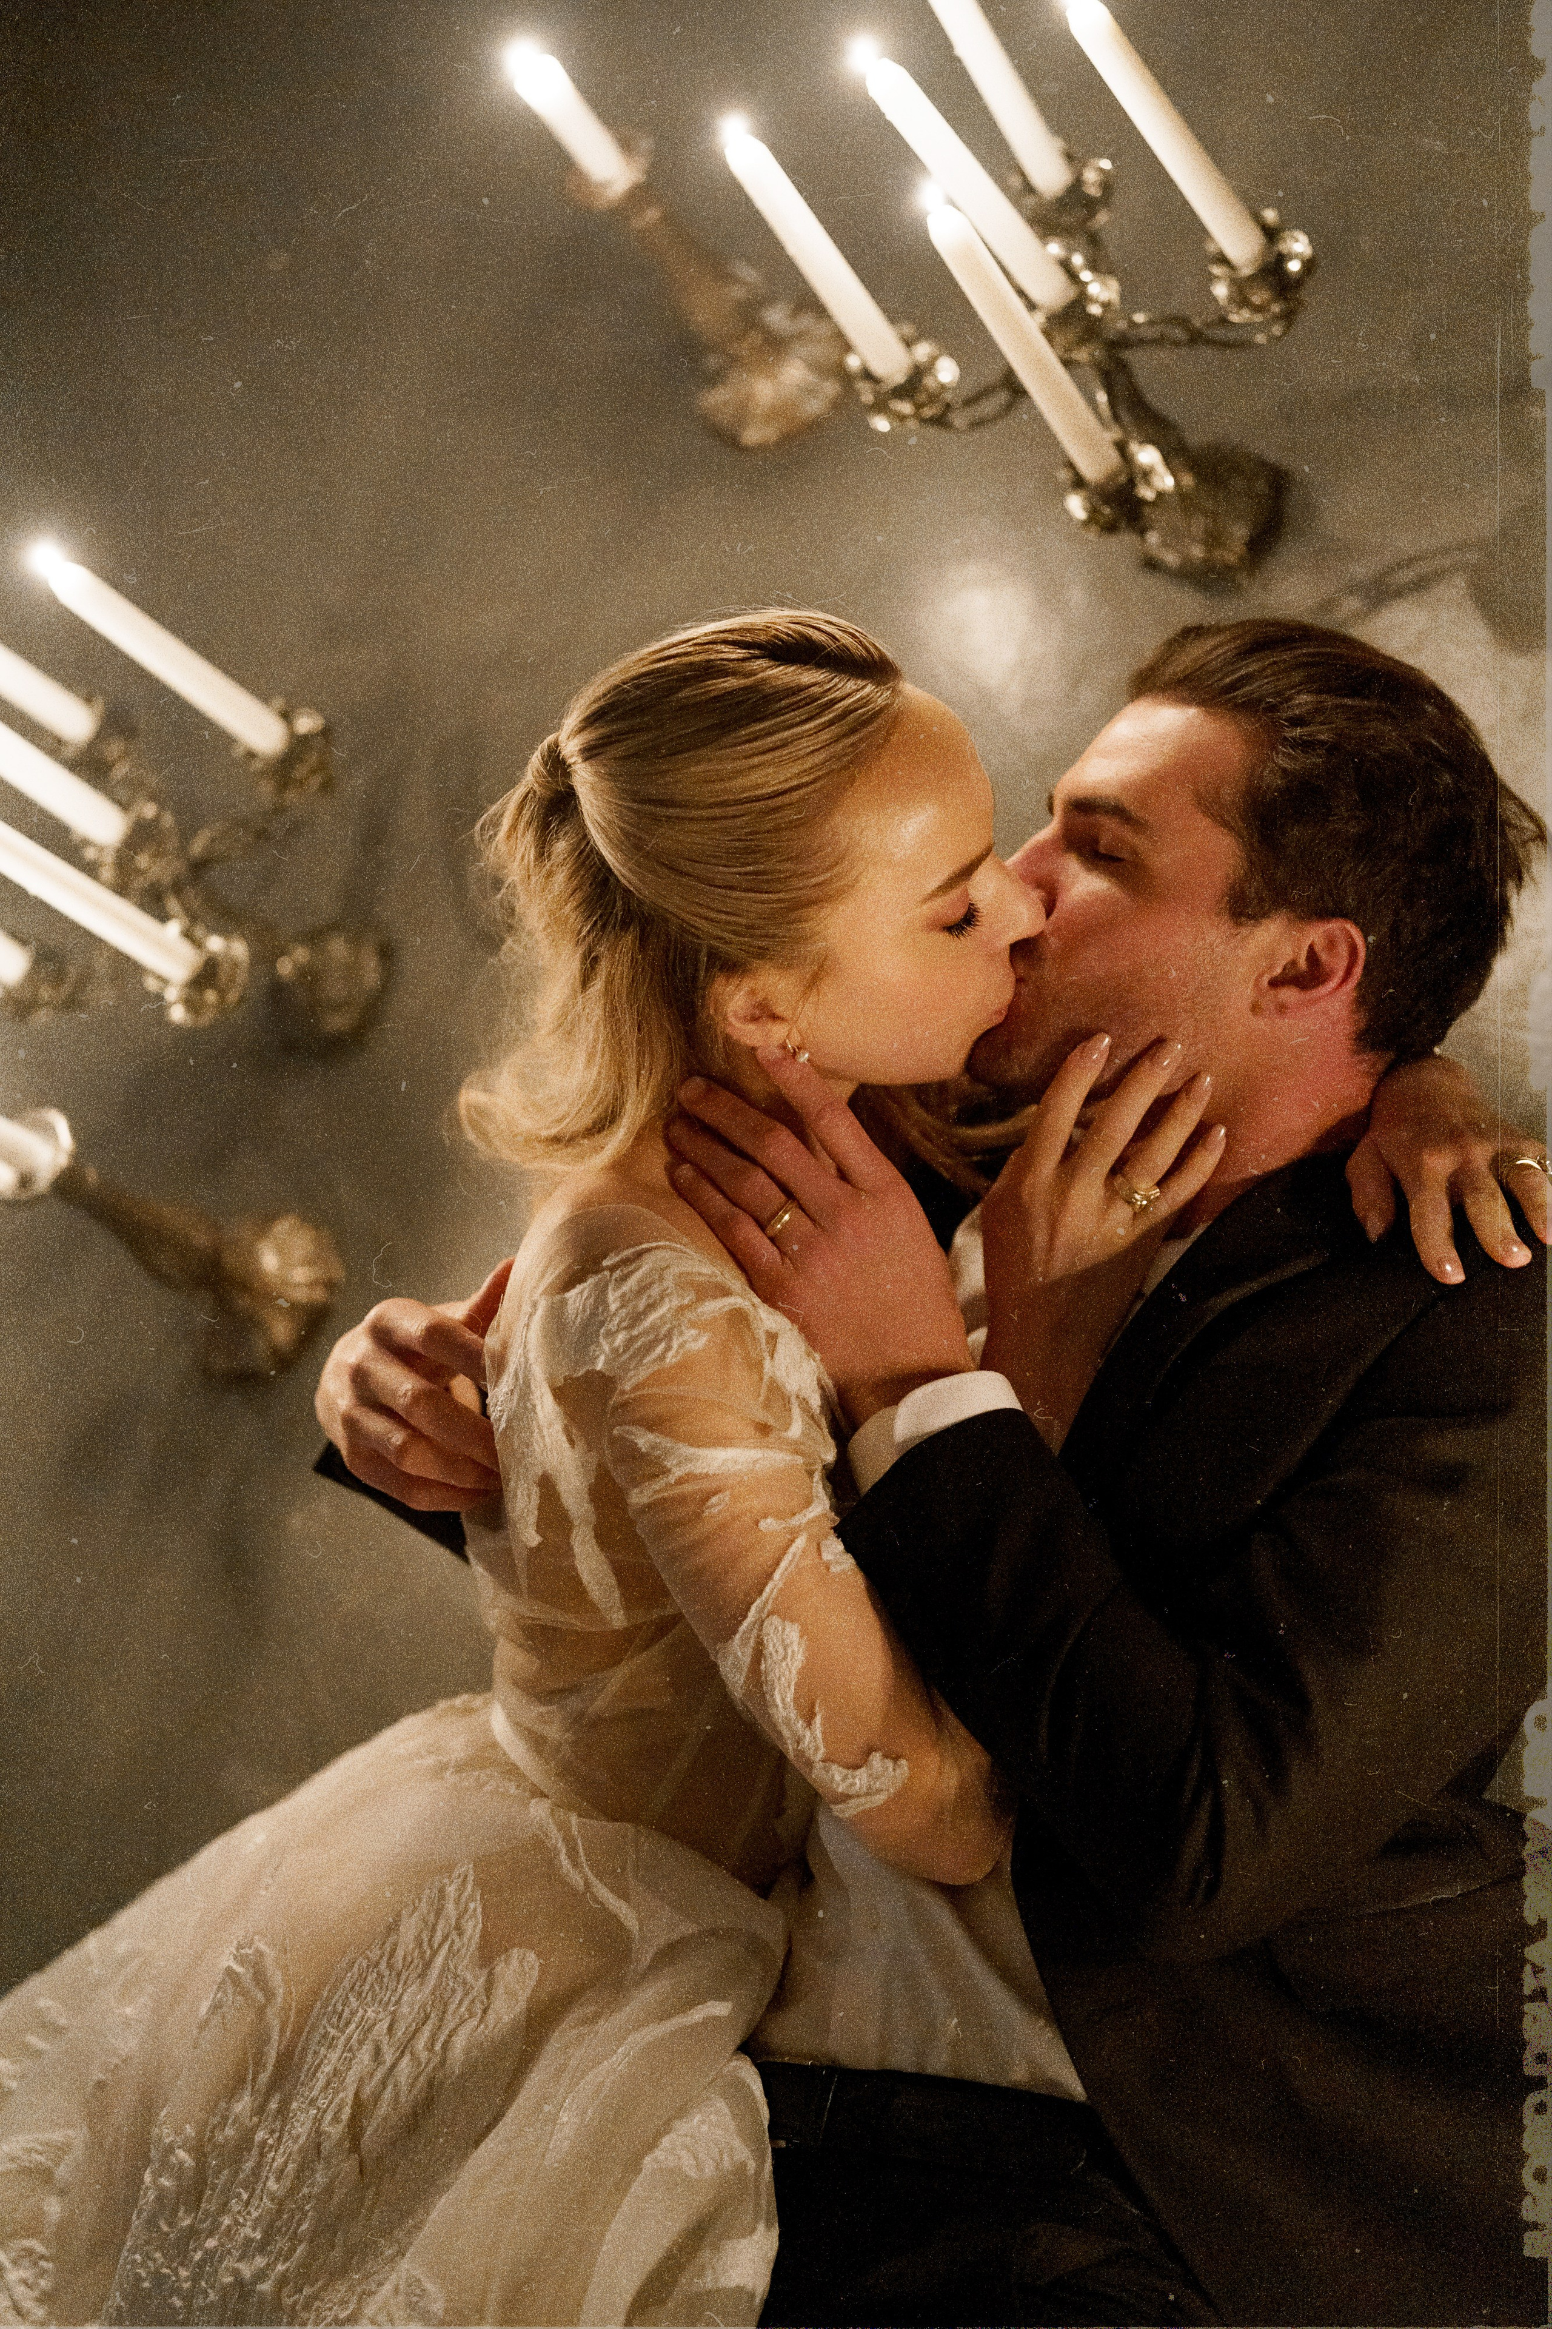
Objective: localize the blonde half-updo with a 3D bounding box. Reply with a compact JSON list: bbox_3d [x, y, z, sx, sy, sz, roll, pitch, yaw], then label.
[{"bbox_3d":[-0.044,-0.127,1.495,0.240,0.180,0.245,-12,96,-7],"label":"blonde half-updo"}]

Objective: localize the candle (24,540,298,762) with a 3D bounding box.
[{"bbox_3d":[-0.314,-0.263,1.655,0.022,0.205,0.022,38,90,32],"label":"candle"}]

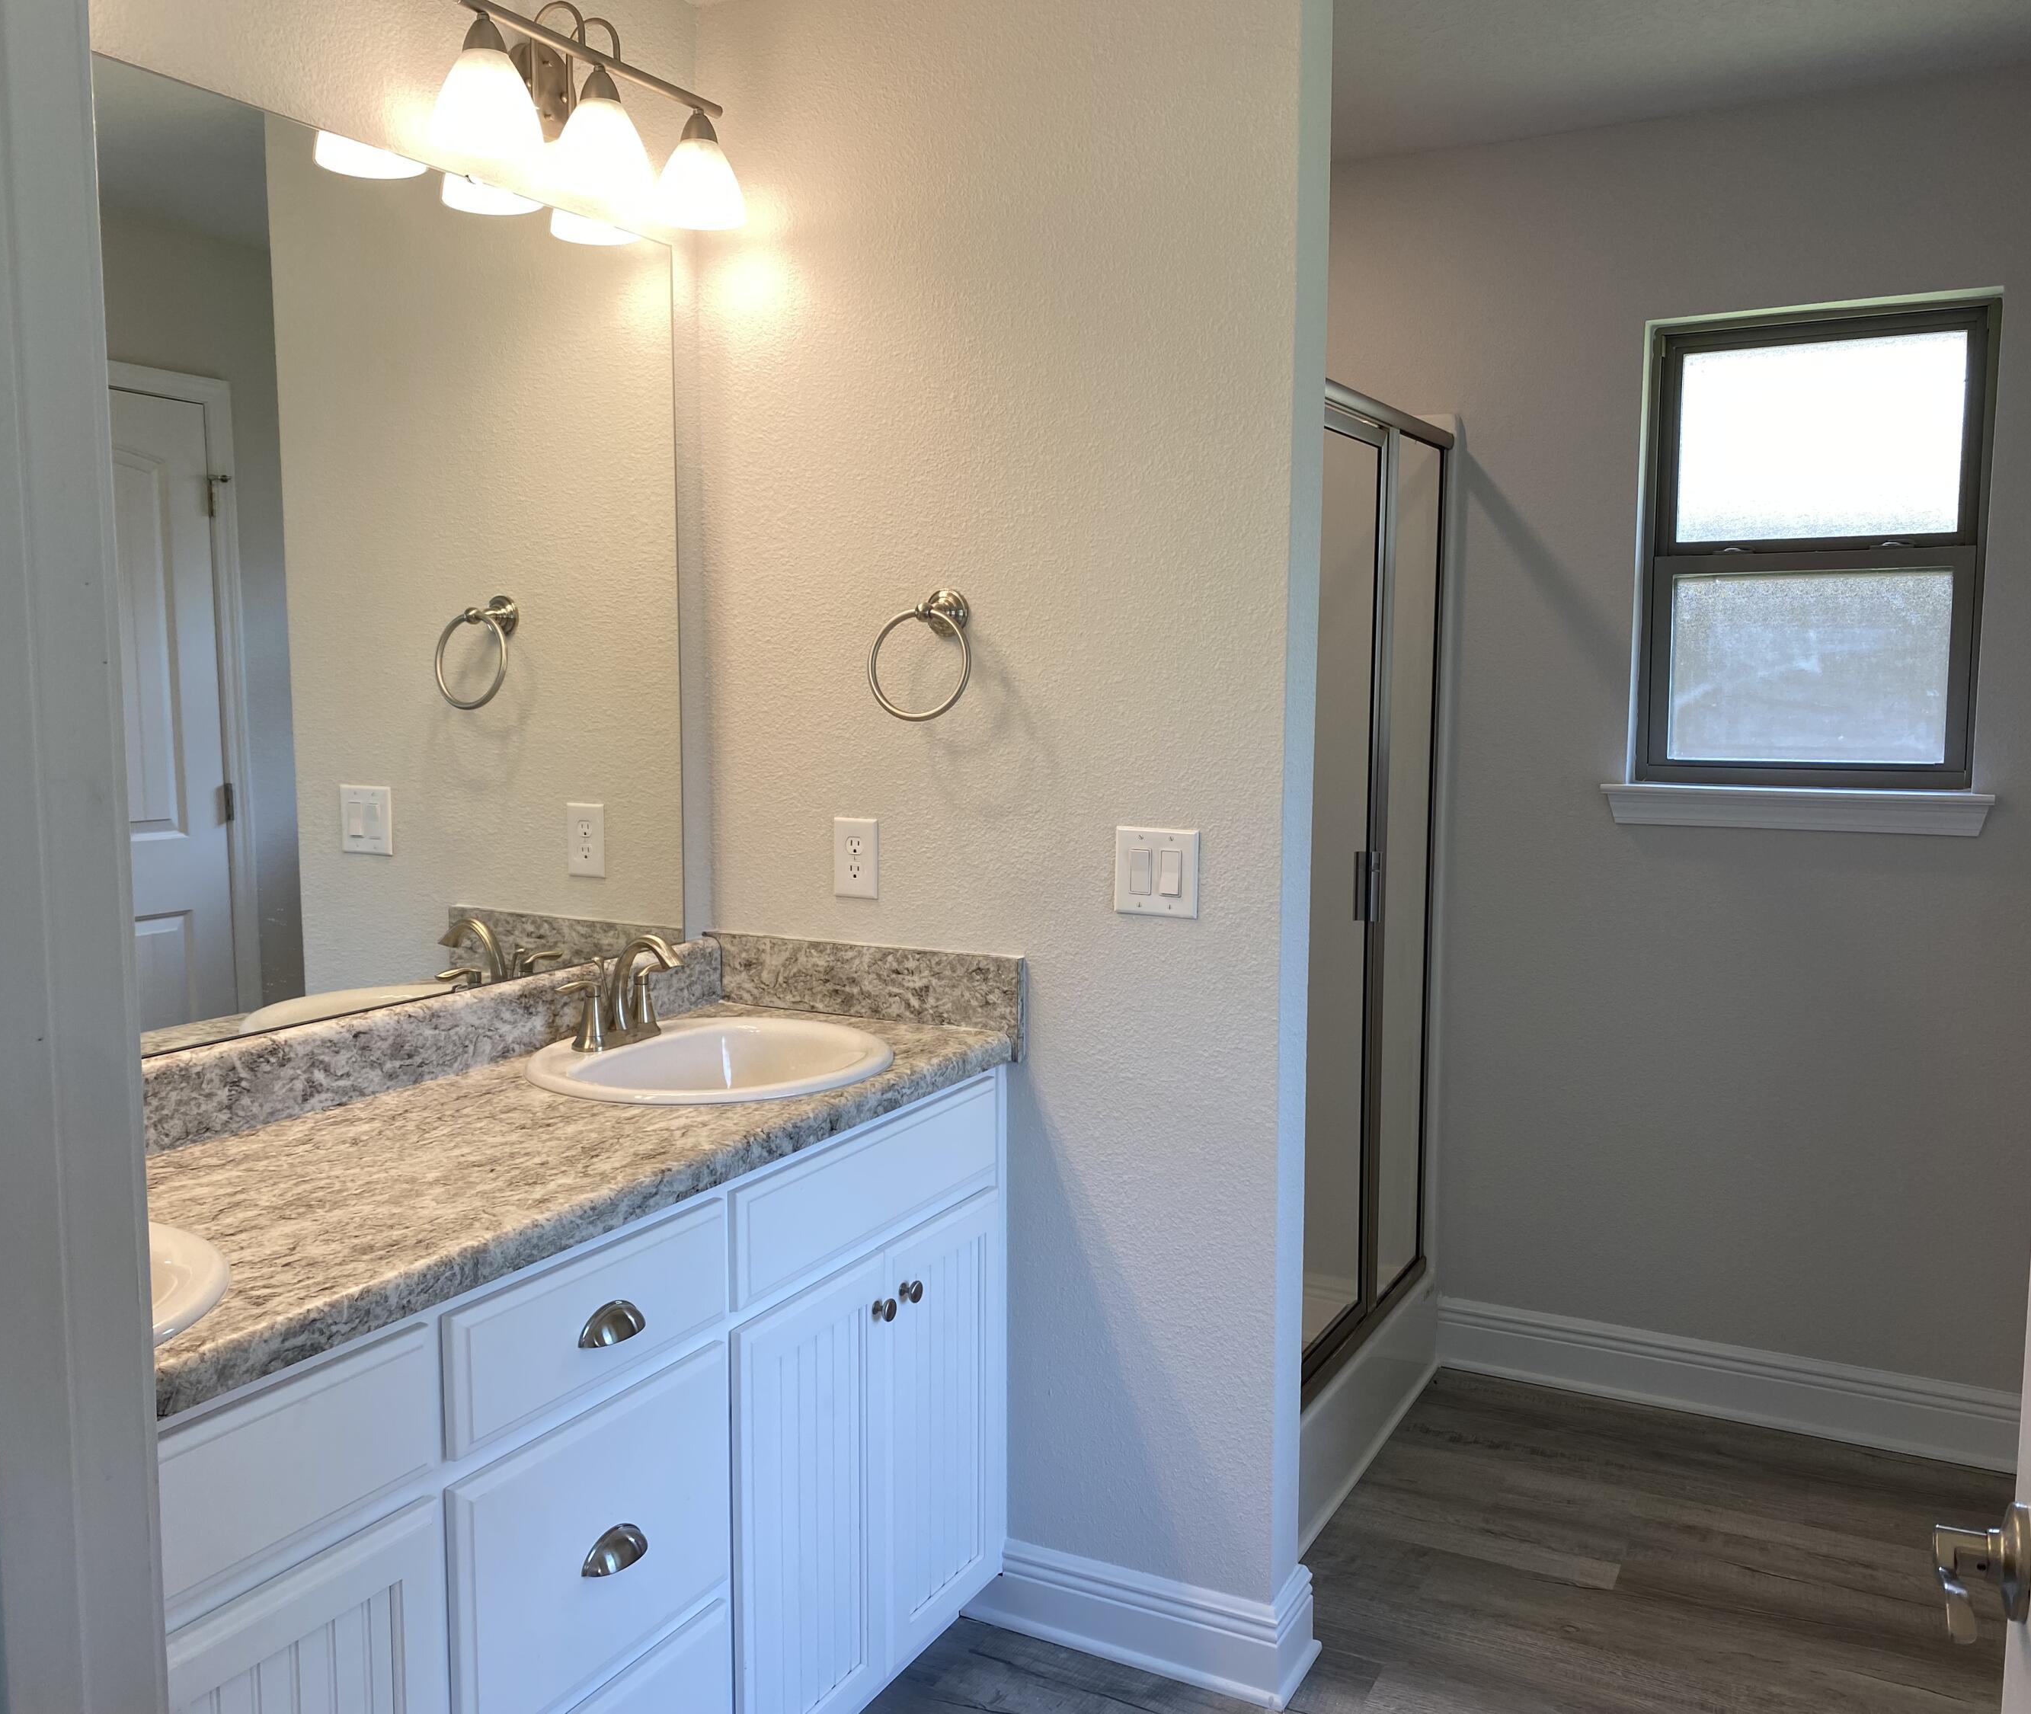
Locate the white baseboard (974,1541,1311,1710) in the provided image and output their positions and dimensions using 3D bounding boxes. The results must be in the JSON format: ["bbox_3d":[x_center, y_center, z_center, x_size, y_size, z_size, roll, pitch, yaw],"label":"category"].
[{"bbox_3d":[0.185,1.107,2.590,0.523,0.132,0.175,3,7,28],"label":"white baseboard"}]

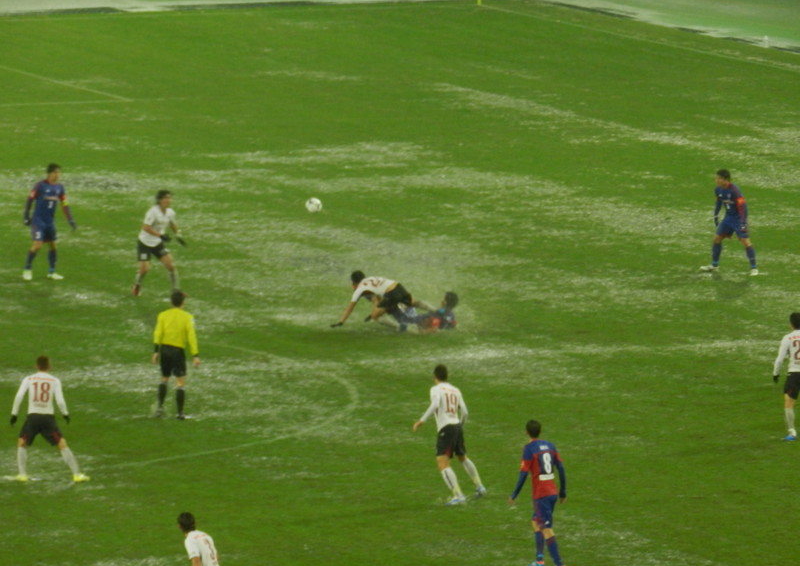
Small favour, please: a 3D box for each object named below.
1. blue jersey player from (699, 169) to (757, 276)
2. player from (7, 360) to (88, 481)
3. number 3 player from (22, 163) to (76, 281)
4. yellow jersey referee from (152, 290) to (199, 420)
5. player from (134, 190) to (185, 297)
[{"bbox_3d":[4.938,-0.932,128.679,0.760,1.590,0.480,4,8,27],"label":"blue jersey player"},{"bbox_3d":[-4.354,1.665,106.459,0.970,1.590,0.480,0,7,0],"label":"player"},{"bbox_3d":[-5.199,-0.911,127.666,0.640,1.730,0.450,-3,7,-23],"label":"number 3 player"},{"bbox_3d":[-2.928,0.920,112.371,0.590,1.690,0.370,1,7,3],"label":"yellow jersey referee"},{"bbox_3d":[-3.524,-0.611,125.972,0.570,1.540,0.580,-7,9,-45],"label":"player"}]

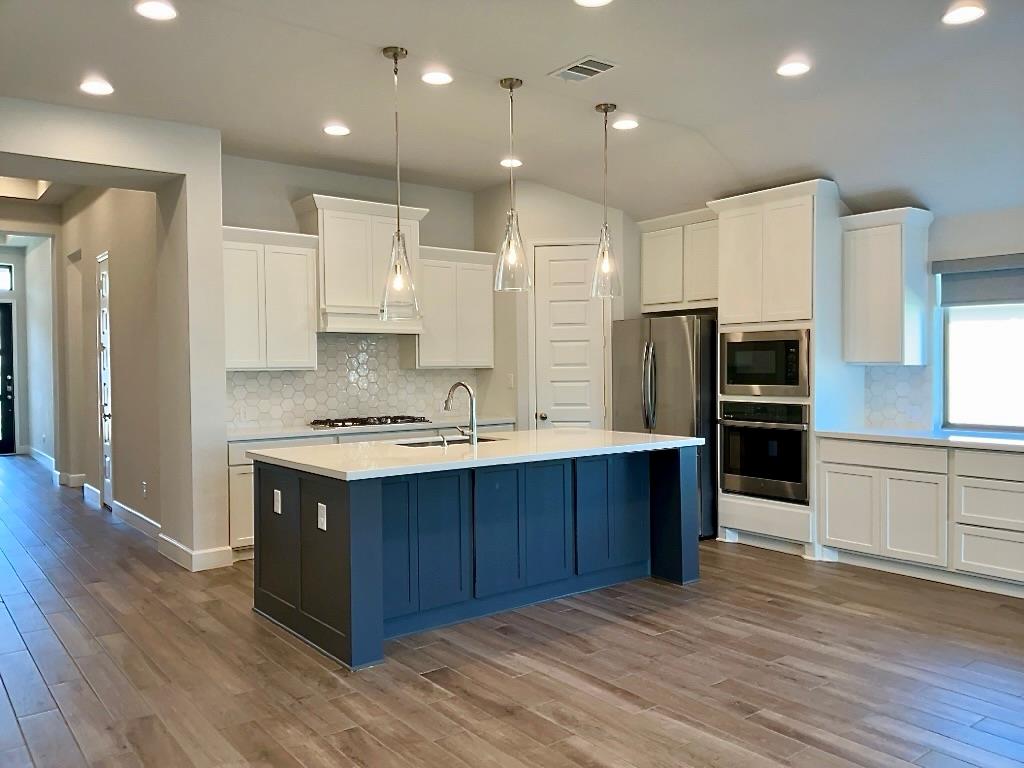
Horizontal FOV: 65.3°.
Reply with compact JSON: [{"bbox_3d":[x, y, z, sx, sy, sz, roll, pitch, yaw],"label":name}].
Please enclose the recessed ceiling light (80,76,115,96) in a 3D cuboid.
[{"bbox_3d":[-2.463,-1.759,4.747,0.193,0.030,0.193,-1,1,-39],"label":"recessed ceiling light"}]

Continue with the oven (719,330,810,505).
[{"bbox_3d":[2.066,0.231,6.113,0.590,1.256,0.770,-1,1,-38],"label":"oven"}]

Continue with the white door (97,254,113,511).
[{"bbox_3d":[-4.058,0.019,7.996,0.040,2.453,0.584,-1,1,-39],"label":"white door"}]

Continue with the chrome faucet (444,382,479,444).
[{"bbox_3d":[-0.328,0.188,5.011,0.129,0.386,0.277,-1,1,-39],"label":"chrome faucet"}]

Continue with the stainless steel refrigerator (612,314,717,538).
[{"bbox_3d":[1.463,0.347,6.832,0.850,1.780,0.895,-1,1,-38],"label":"stainless steel refrigerator"}]

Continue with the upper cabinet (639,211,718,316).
[{"bbox_3d":[1.643,-1.029,6.905,0.490,0.805,0.955,-1,1,-38],"label":"upper cabinet"}]

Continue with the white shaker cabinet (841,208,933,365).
[{"bbox_3d":[2.669,-0.669,5.733,0.345,1.075,0.470,-1,1,-38],"label":"white shaker cabinet"}]

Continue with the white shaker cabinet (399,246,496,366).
[{"bbox_3d":[-0.598,-0.667,7.301,0.850,1.068,0.350,-1,1,-38],"label":"white shaker cabinet"}]

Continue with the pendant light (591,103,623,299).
[{"bbox_3d":[0.622,-1.180,5.188,0.208,1.226,0.208,0,1,0],"label":"pendant light"}]

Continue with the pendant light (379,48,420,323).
[{"bbox_3d":[-0.601,-1.058,4.205,0.216,1.416,0.216,-1,1,0],"label":"pendant light"}]

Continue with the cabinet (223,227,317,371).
[{"bbox_3d":[-1.944,-0.633,6.204,0.801,1.043,0.376,-1,1,-39],"label":"cabinet"}]

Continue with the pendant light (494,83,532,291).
[{"bbox_3d":[0.001,-1.165,4.679,0.212,1.235,0.212,-1,1,0],"label":"pendant light"}]

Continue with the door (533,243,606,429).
[{"bbox_3d":[0.517,0.014,7.120,0.626,2.443,0.044,0,1,6],"label":"door"}]

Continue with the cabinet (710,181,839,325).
[{"bbox_3d":[2.105,-0.941,6.157,0.663,0.989,0.959,-1,1,-39],"label":"cabinet"}]

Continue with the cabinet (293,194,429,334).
[{"bbox_3d":[-1.259,-0.944,6.718,1.078,1.078,0.425,-1,1,-39],"label":"cabinet"}]

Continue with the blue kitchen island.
[{"bbox_3d":[-0.119,0.827,4.937,2.601,0.897,1.276,-1,1,-39],"label":"blue kitchen island"}]

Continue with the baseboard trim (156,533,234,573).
[{"bbox_3d":[-2.328,1.216,5.857,0.282,0.119,0.821,-1,1,-39],"label":"baseboard trim"}]

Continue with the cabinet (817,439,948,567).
[{"bbox_3d":[2.667,0.757,5.468,0.645,0.773,0.895,-1,1,-38],"label":"cabinet"}]

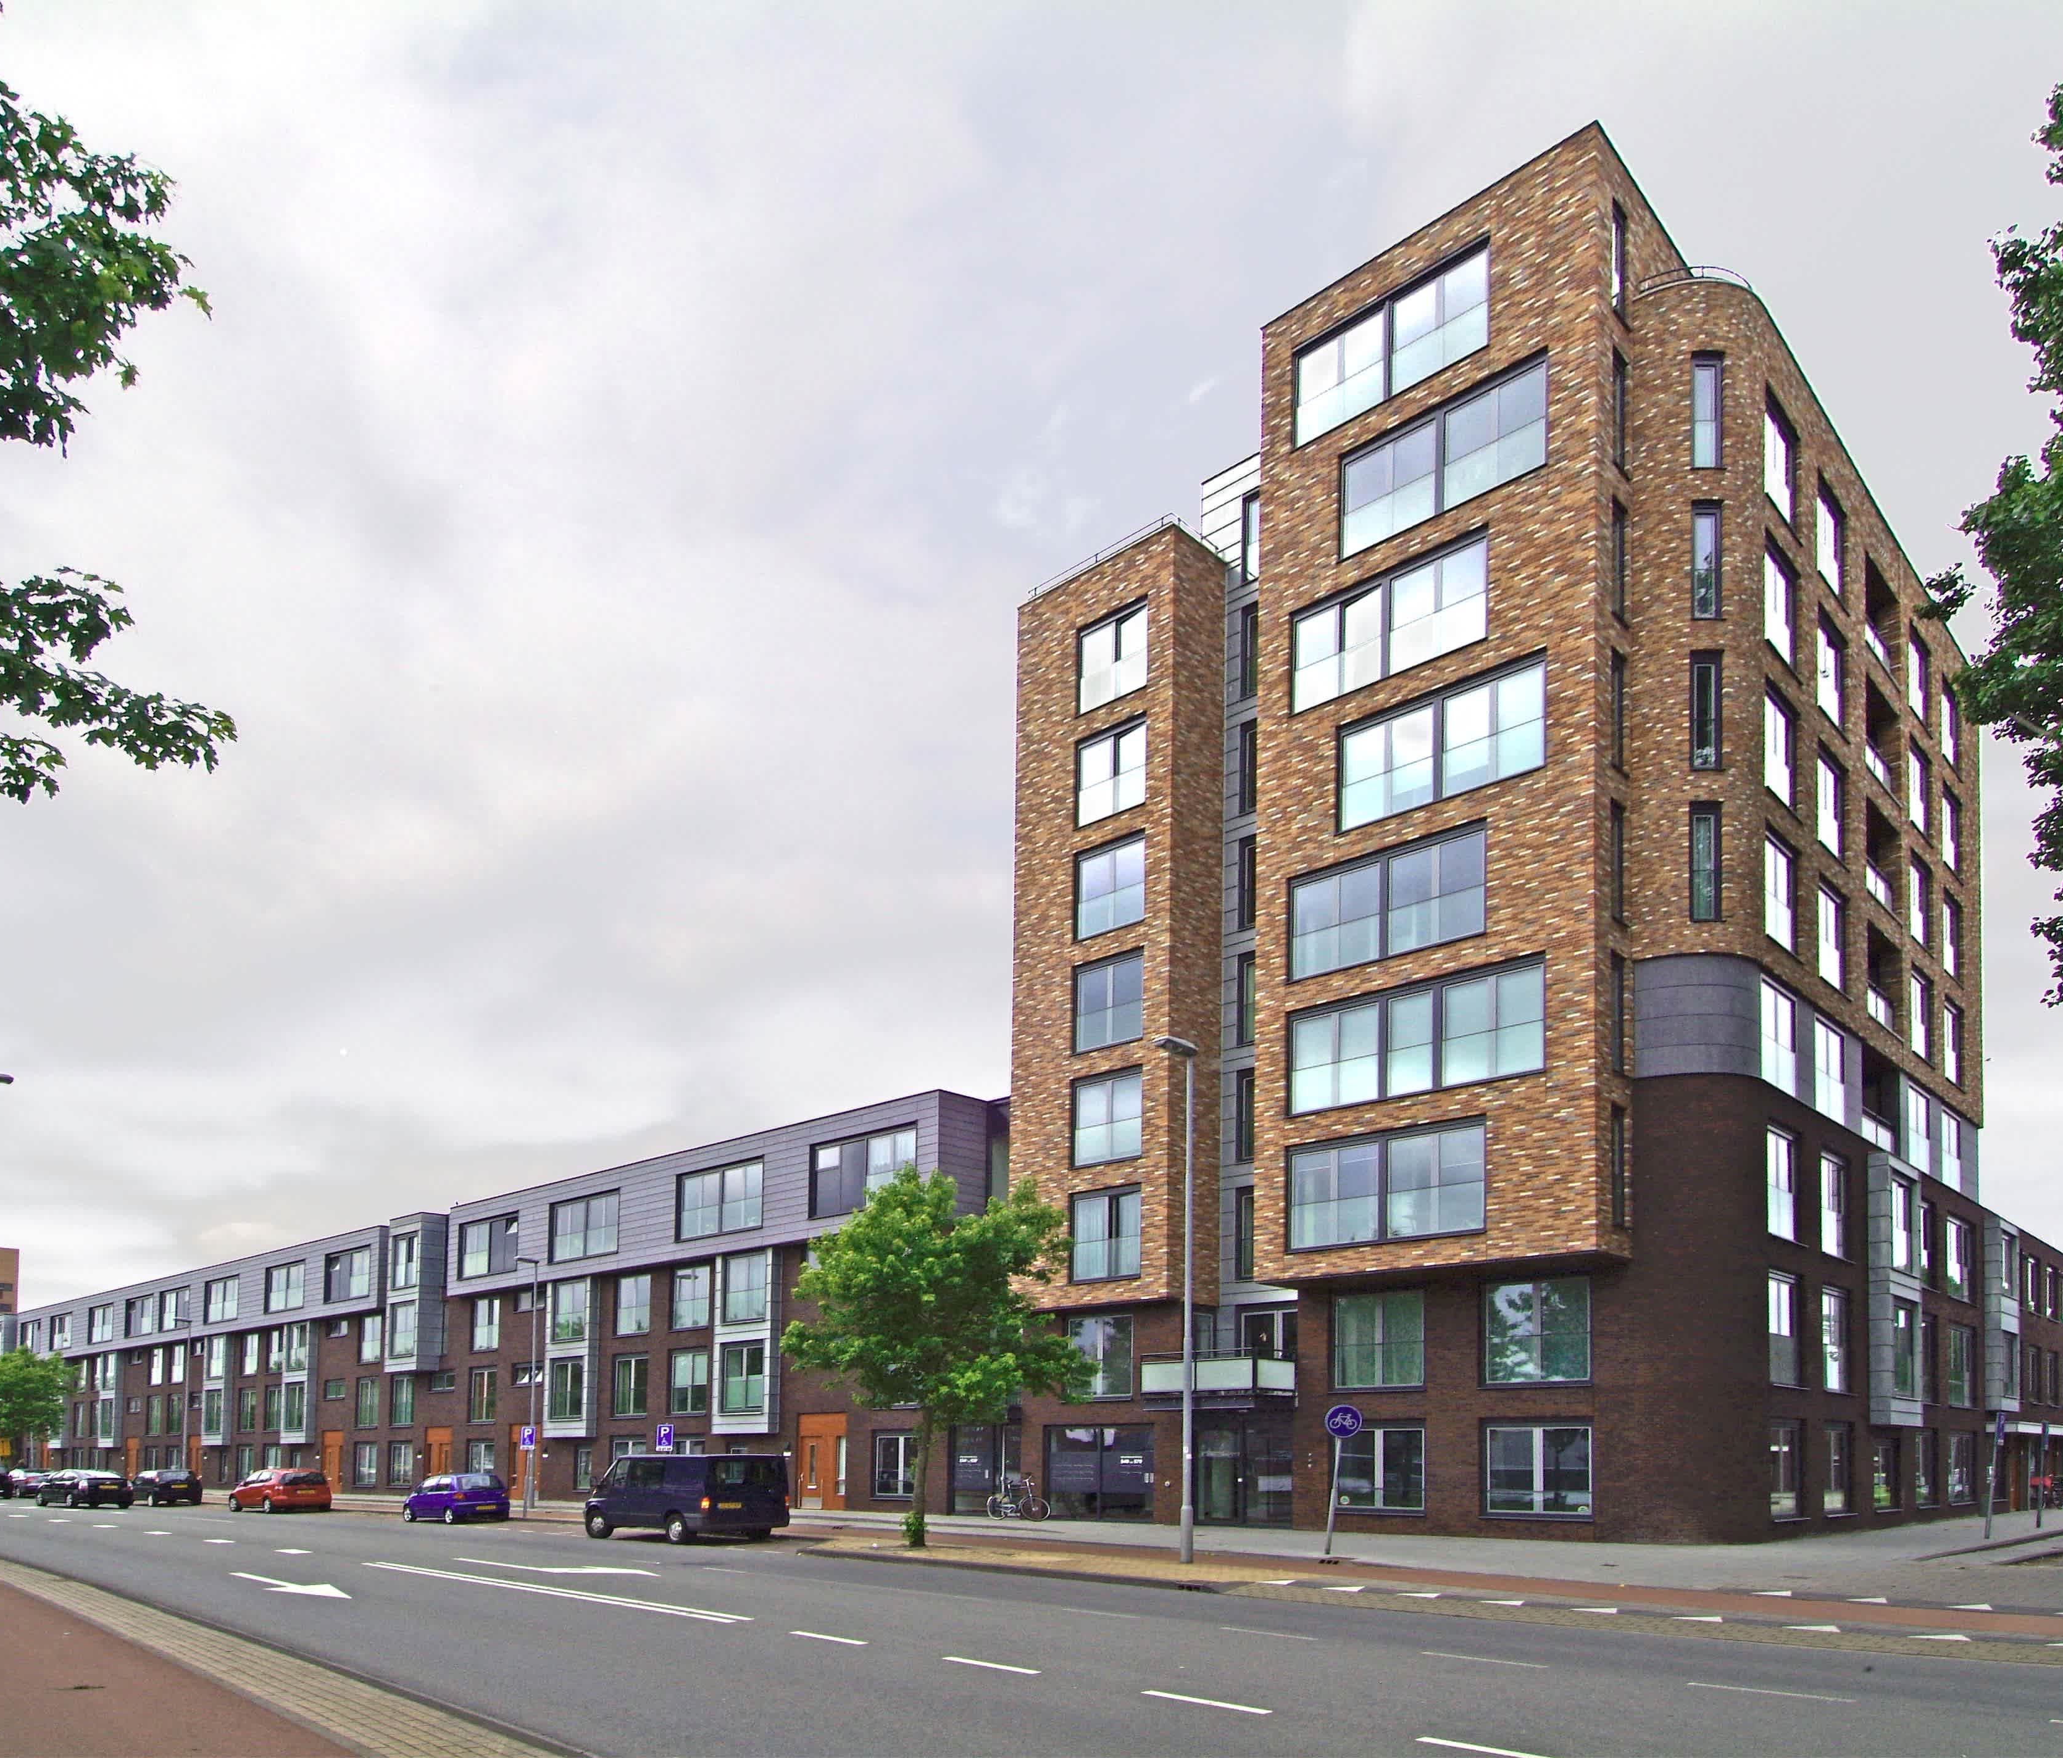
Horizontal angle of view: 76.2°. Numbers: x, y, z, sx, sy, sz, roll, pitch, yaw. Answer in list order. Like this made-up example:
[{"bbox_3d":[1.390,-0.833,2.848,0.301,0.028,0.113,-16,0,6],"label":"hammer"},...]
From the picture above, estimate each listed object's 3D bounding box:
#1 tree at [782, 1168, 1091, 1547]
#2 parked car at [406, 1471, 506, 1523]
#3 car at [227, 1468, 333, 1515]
[{"bbox_3d":[-1.982,10.119,27.600,6.300,7.600,6.100,0,-20,0],"label":"tree"},{"bbox_3d":[-16.650,17.771,37.800,3.500,1.480,1.500,-17,-27,39],"label":"parked car"},{"bbox_3d":[-25.650,20.838,44.800,3.880,1.530,1.720,-17,-27,39],"label":"car"}]

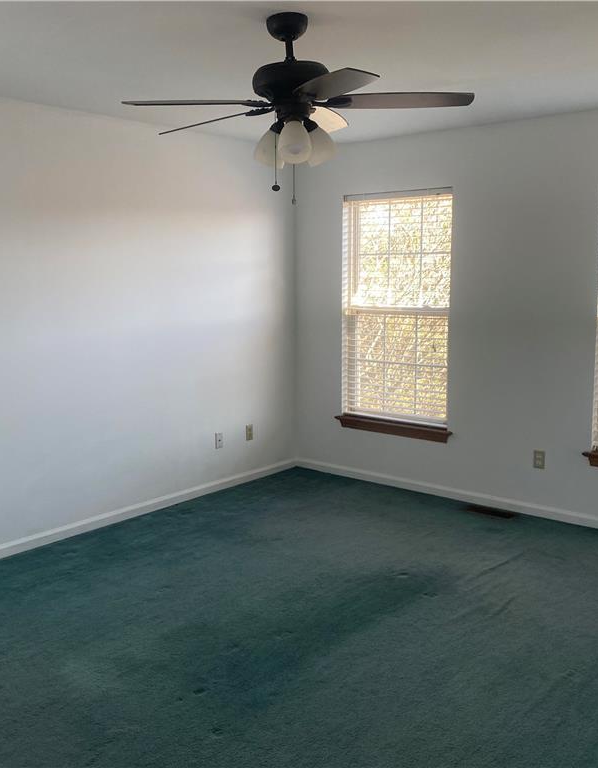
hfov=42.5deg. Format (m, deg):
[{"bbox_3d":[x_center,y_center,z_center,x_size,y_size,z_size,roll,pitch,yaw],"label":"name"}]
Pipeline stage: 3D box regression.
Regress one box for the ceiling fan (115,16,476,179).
[{"bbox_3d":[-0.012,-1.055,2.815,1.290,0.530,1.300,0,8,0],"label":"ceiling fan"}]

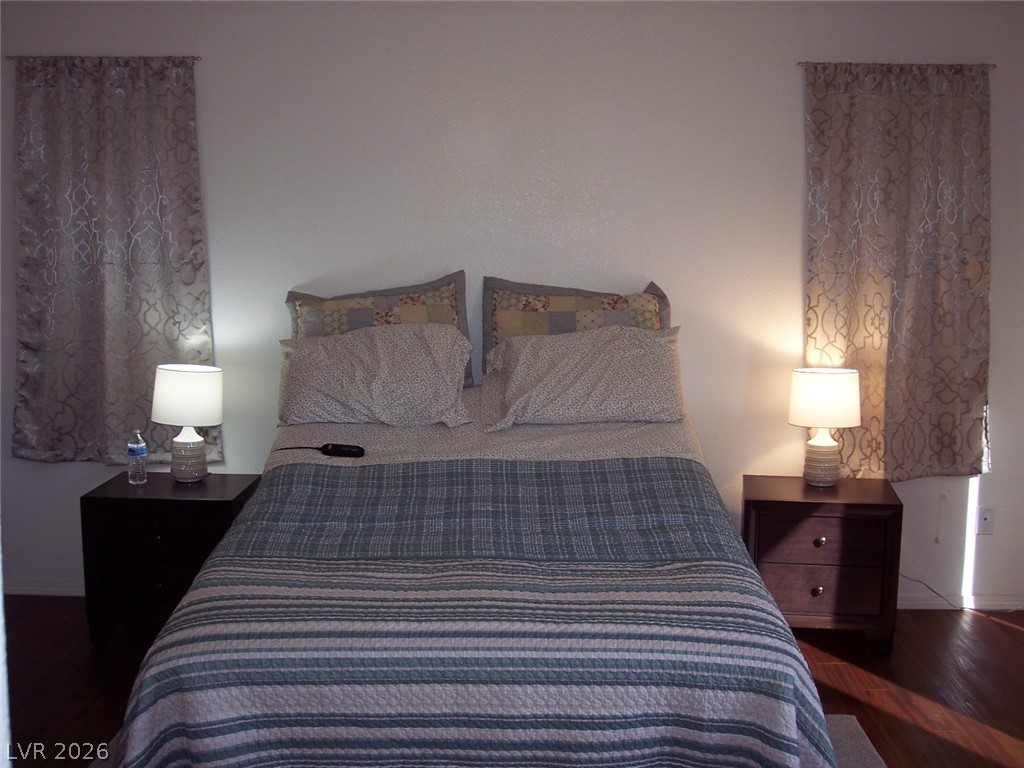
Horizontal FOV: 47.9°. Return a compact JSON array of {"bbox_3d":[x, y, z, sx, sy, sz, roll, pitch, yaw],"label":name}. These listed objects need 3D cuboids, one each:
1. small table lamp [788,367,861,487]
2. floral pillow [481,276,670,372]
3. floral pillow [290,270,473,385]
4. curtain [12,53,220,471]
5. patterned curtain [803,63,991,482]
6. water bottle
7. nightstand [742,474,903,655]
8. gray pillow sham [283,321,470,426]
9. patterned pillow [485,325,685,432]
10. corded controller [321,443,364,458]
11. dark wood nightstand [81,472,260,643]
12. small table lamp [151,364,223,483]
[{"bbox_3d":[1.185,0.170,4.388,0.276,0.442,0.276,1,8,0],"label":"small table lamp"},{"bbox_3d":[0.243,-0.201,4.422,0.700,0.440,0.150,1,-6,0],"label":"floral pillow"},{"bbox_3d":[-0.508,-0.198,4.424,0.690,0.450,0.150,1,-6,0],"label":"floral pillow"},{"bbox_3d":[-1.564,-0.466,4.484,0.825,1.566,0.085,1,8,1],"label":"curtain"},{"bbox_3d":[1.491,-0.408,4.440,0.792,1.592,0.085,1,8,1],"label":"patterned curtain"},{"bbox_3d":[-1.412,0.273,4.345,0.066,0.200,0.066,1,8,0],"label":"water bottle"},{"bbox_3d":[1.153,0.671,4.385,0.547,0.551,0.417,2,8,10],"label":"nightstand"},{"bbox_3d":[-0.503,-0.028,4.287,0.670,0.420,0.170,1,-22,0],"label":"gray pillow sham"},{"bbox_3d":[0.269,-0.020,4.287,0.700,0.420,0.170,1,-22,0],"label":"patterned pillow"},{"bbox_3d":[-0.589,0.229,4.009,0.152,0.026,0.050,5,24,10],"label":"corded controller"},{"bbox_3d":[-1.258,0.653,4.350,0.547,0.551,0.417,1,8,2],"label":"dark wood nightstand"},{"bbox_3d":[-1.224,0.154,4.362,0.270,0.434,0.270,1,8,0],"label":"small table lamp"}]

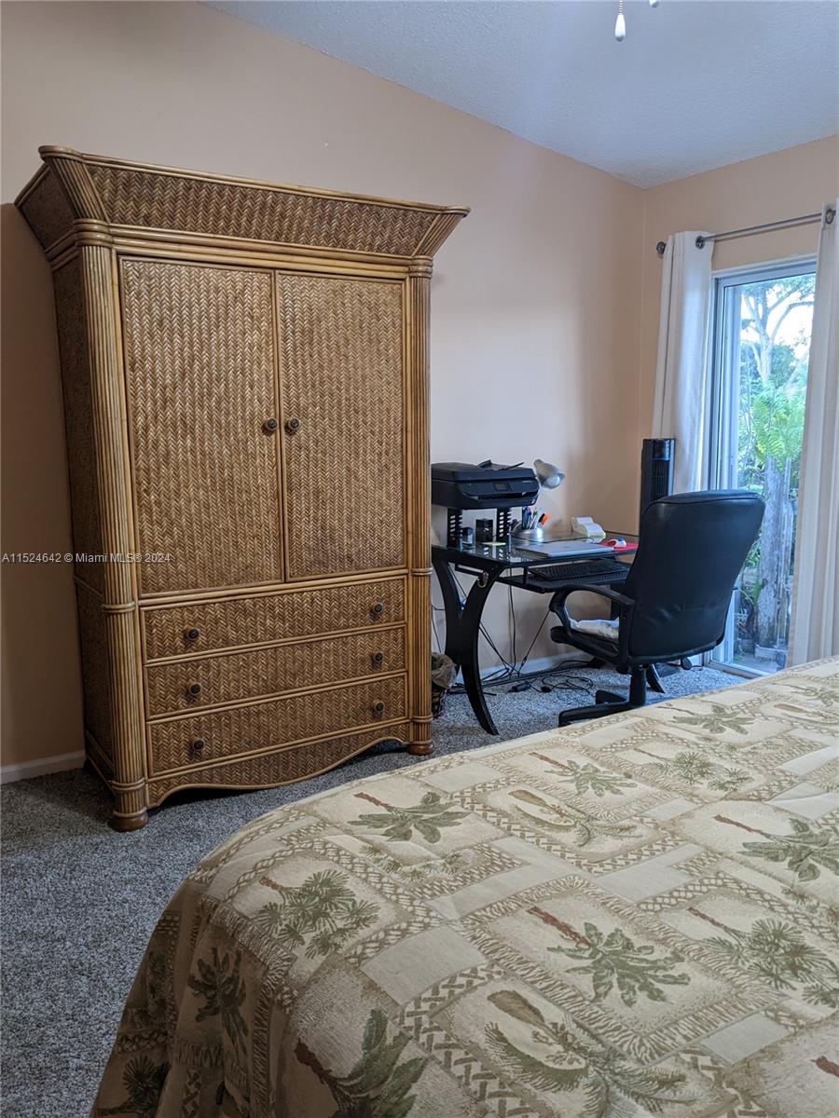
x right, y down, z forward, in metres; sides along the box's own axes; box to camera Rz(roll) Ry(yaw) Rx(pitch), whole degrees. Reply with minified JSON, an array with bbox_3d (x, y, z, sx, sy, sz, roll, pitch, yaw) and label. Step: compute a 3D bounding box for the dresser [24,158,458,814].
[{"bbox_3d":[-0.617,-0.217,3.224,1.415,2.063,0.730,-6,11,-32],"label":"dresser"}]

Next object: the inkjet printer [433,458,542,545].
[{"bbox_3d":[0.247,-0.339,3.908,0.452,0.191,0.367,-6,11,-32],"label":"inkjet printer"}]

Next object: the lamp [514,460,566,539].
[{"bbox_3d":[0.573,-0.281,4.190,0.282,0.383,0.203,-9,12,-42],"label":"lamp"}]

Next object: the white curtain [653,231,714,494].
[{"bbox_3d":[1.335,-0.533,4.470,0.100,2.175,0.321,-6,11,-32],"label":"white curtain"}]

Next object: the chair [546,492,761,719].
[{"bbox_3d":[0.956,0.221,3.644,0.616,1.048,0.707,-5,10,-29],"label":"chair"}]

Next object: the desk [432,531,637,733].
[{"bbox_3d":[0.624,0.303,4.110,1.068,0.747,0.694,-6,11,-32],"label":"desk"}]

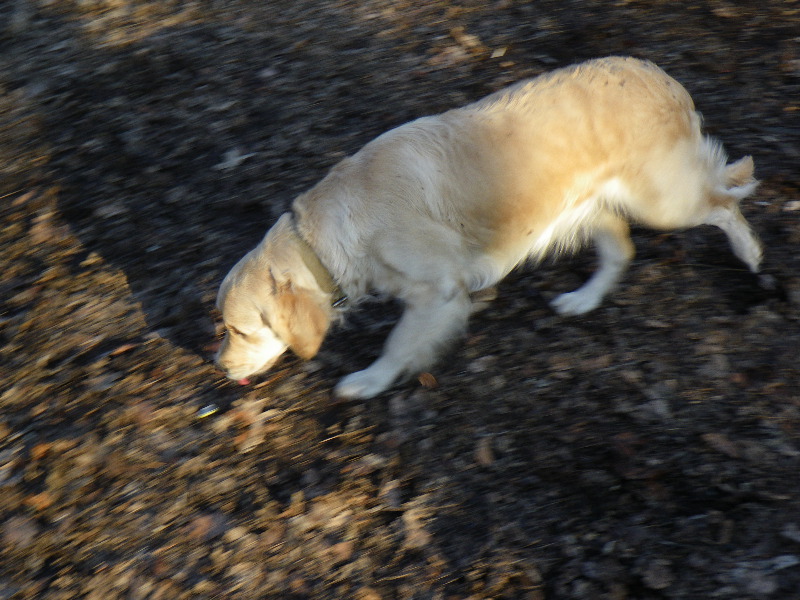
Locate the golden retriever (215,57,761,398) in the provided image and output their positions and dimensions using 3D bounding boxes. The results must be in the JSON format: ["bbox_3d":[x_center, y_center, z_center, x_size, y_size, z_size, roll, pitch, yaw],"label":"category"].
[{"bbox_3d":[0.183,-0.166,2.172,1.110,0.540,0.320,-14,40,-14],"label":"golden retriever"}]

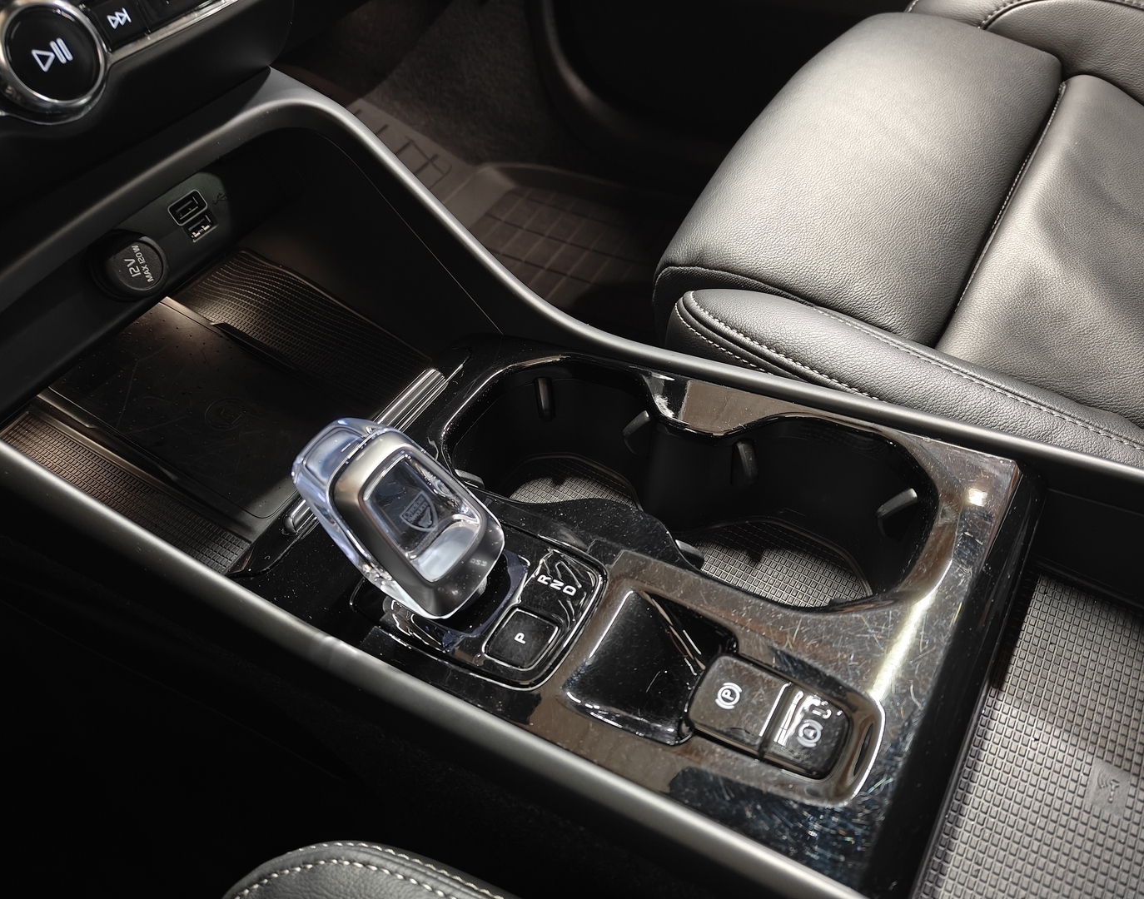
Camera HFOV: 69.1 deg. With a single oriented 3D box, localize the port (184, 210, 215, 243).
[{"bbox_3d":[-0.213,-0.127,0.472,0.010,0.011,0.018,8,47,40],"label":"port"}]

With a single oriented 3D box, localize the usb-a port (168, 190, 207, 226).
[{"bbox_3d":[-0.217,-0.135,0.466,0.010,0.011,0.021,8,47,40],"label":"usb-a port"}]

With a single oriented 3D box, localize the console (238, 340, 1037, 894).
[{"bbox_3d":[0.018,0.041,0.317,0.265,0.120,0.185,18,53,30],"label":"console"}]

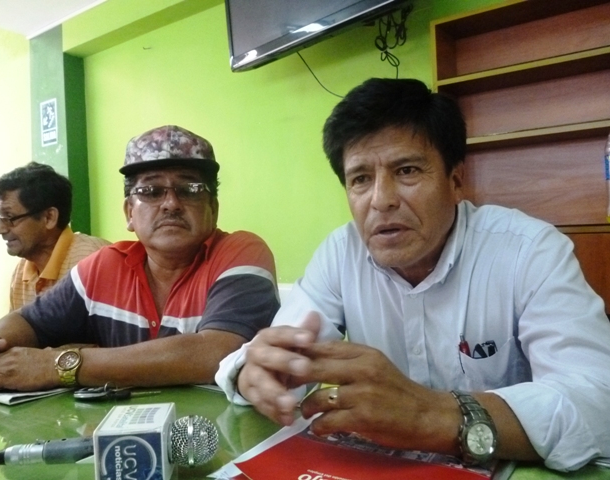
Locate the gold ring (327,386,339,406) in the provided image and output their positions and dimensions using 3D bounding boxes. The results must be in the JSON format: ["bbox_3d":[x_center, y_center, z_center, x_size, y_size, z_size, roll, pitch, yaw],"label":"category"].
[{"bbox_3d":[0.029,0.161,0.530,0.008,0.022,0.022,4,-12,-10],"label":"gold ring"}]

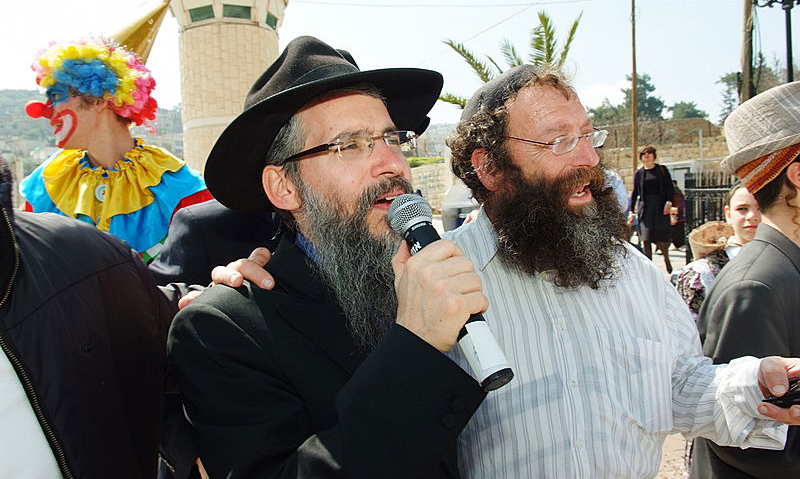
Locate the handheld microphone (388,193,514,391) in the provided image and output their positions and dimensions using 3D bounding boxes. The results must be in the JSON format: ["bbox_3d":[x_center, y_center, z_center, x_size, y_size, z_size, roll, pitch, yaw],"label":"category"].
[{"bbox_3d":[0.050,0.046,0.721,0.052,0.250,0.052,-27,-30,0],"label":"handheld microphone"}]

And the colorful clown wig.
[{"bbox_3d":[-0.674,-0.351,1.480,0.250,0.200,0.240,8,0,-26],"label":"colorful clown wig"}]

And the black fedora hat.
[{"bbox_3d":[-0.109,-0.163,0.860,0.310,0.140,0.330,-6,-22,-48],"label":"black fedora hat"}]

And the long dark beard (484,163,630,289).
[{"bbox_3d":[0.225,-0.020,0.950,0.150,0.190,0.180,3,6,44],"label":"long dark beard"}]

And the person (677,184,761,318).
[{"bbox_3d":[1.223,0.577,2.405,0.450,1.560,0.280,-1,4,5],"label":"person"}]

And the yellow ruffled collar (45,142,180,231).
[{"bbox_3d":[-0.638,-0.121,1.470,0.300,0.190,0.260,-1,4,-3],"label":"yellow ruffled collar"}]

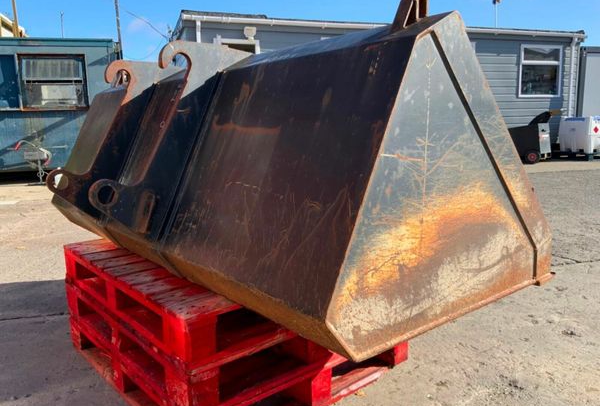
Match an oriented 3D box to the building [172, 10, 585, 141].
[{"bbox_3d":[1.849,-2.595,12.081,9.396,2.817,3.100,-5,10,-19],"label":"building"}]

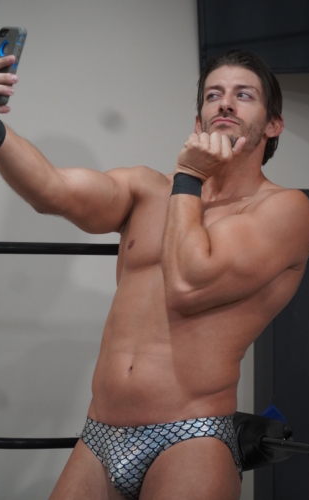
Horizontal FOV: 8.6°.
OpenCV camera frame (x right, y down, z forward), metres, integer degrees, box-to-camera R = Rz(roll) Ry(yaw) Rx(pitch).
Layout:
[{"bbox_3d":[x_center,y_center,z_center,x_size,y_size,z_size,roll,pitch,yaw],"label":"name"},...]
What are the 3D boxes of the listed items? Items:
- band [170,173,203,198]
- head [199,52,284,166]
[{"bbox_3d":[0.064,-0.128,4.080,0.062,0.045,0.053,5,-14,14],"label":"band"},{"bbox_3d":[0.174,-0.291,4.200,0.180,0.240,0.220,1,-23,18],"label":"head"}]

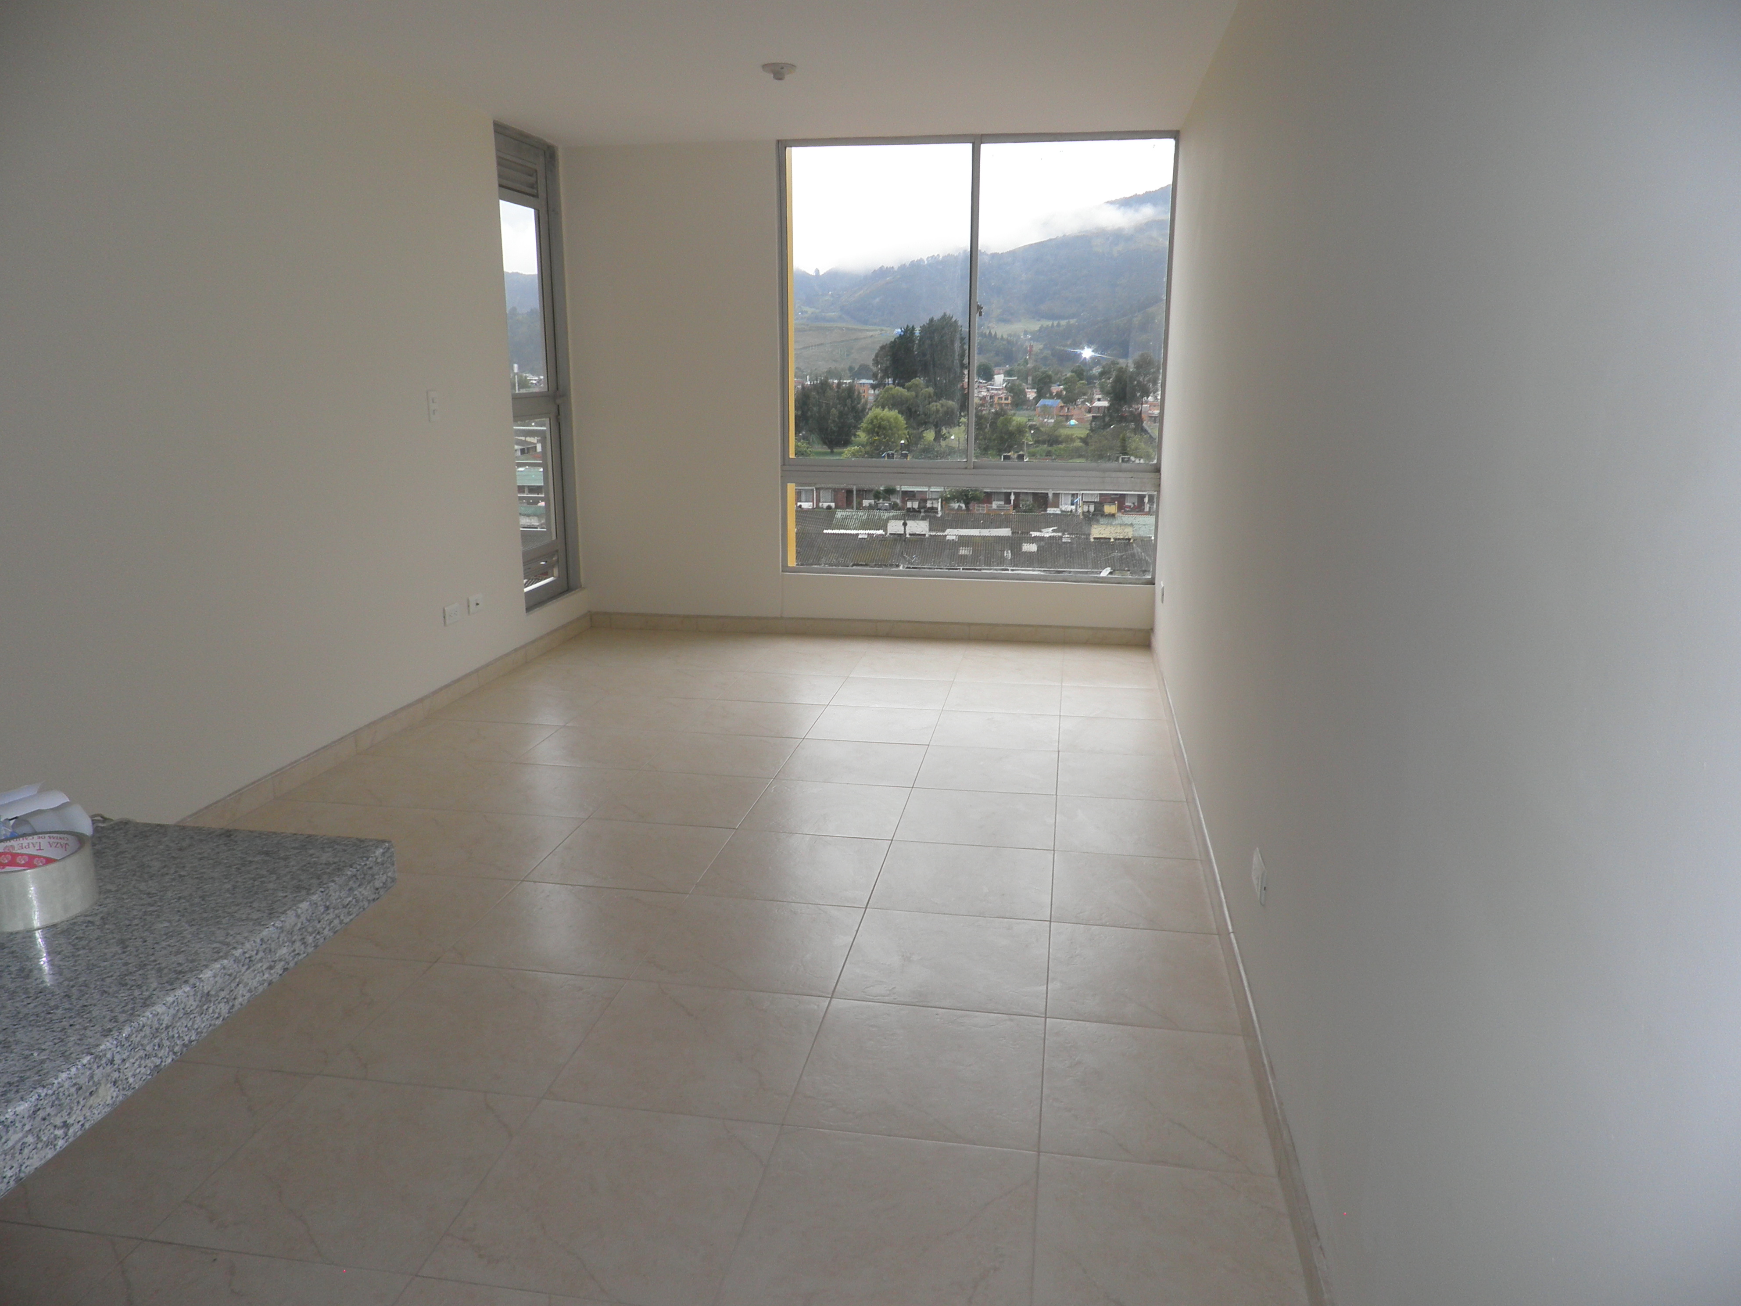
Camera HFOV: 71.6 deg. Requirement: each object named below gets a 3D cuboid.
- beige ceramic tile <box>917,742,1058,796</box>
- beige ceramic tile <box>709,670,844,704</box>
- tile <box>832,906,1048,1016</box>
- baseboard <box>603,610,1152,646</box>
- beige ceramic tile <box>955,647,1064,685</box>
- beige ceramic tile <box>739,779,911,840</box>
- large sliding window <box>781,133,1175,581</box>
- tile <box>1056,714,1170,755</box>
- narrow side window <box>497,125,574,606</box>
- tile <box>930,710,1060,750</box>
[{"bbox_3d":[0.395,0.391,4.024,0.450,0.012,0.450,2,13,9],"label":"beige ceramic tile"},{"bbox_3d":[-0.367,0.153,5.097,0.452,0.010,0.452,2,13,9],"label":"beige ceramic tile"},{"bbox_3d":[0.179,0.706,2.779,0.454,0.012,0.454,2,13,9],"label":"tile"},{"bbox_3d":[-0.045,-0.125,6.113,2.861,0.085,0.012,2,13,7],"label":"baseboard"},{"bbox_3d":[0.618,0.082,5.348,0.450,0.012,0.460,2,13,9],"label":"beige ceramic tile"},{"bbox_3d":[-0.124,0.482,3.728,0.454,0.012,0.454,2,13,9],"label":"beige ceramic tile"},{"bbox_3d":[0.472,-1.373,5.792,1.843,2.034,0.070,2,13,7],"label":"large sliding window"},{"bbox_3d":[0.898,0.309,4.437,0.396,0.010,0.447,2,14,9],"label":"tile"},{"bbox_3d":[-1.548,-1.258,5.483,0.100,2.075,0.661,2,13,9],"label":"narrow side window"},{"bbox_3d":[0.475,0.293,4.515,0.452,0.010,0.452,2,13,9],"label":"tile"}]

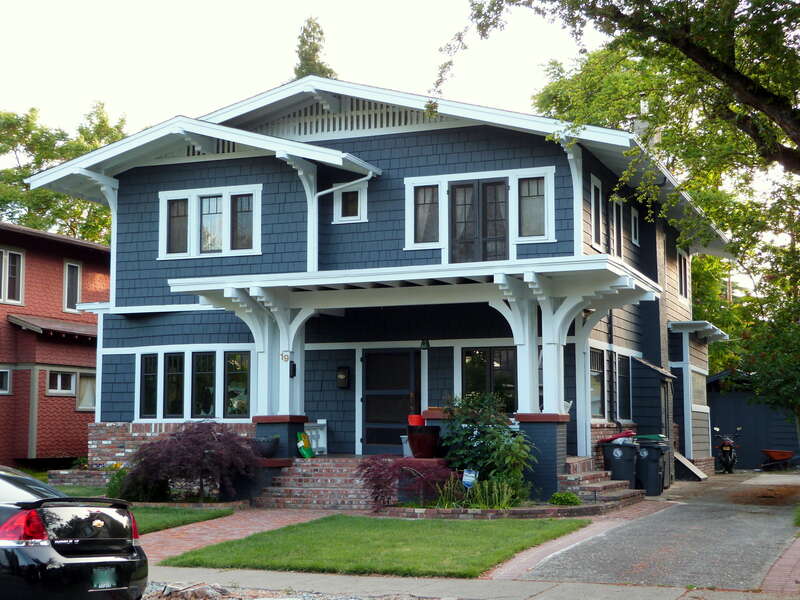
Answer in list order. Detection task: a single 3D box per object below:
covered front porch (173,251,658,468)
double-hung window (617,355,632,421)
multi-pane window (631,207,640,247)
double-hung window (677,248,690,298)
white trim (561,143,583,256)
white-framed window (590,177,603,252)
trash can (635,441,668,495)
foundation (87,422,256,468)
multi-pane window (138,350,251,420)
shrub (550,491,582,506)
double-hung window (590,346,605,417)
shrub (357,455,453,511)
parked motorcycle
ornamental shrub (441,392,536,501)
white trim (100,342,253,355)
[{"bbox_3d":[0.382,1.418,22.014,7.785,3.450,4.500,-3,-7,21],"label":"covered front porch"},{"bbox_3d":[4.598,1.811,25.107,0.100,1.380,1.380,-2,-6,21],"label":"double-hung window"},{"bbox_3d":[5.217,-1.594,27.046,0.100,0.820,0.800,-2,-6,21],"label":"multi-pane window"},{"bbox_3d":[7.868,-0.693,33.842,0.140,1.068,2.144,-3,-7,21],"label":"double-hung window"},{"bbox_3d":[3.121,-1.791,21.972,0.170,1.930,0.770,-2,-6,21],"label":"white trim"},{"bbox_3d":[3.814,-1.634,23.592,0.130,1.389,0.948,-3,-7,21],"label":"white-framed window"},{"bbox_3d":[4.635,3.044,22.425,0.500,1.040,0.600,-2,-6,21],"label":"trash can"},{"bbox_3d":[-4.496,2.905,24.248,3.830,0.920,0.300,-2,-6,21],"label":"foundation"},{"bbox_3d":[-4.073,1.700,24.113,2.790,1.450,0.100,-2,-6,21],"label":"multi-pane window"},{"bbox_3d":[2.682,3.217,19.850,0.500,0.250,0.420,-2,-6,21],"label":"shrub"},{"bbox_3d":[3.720,1.592,22.987,0.130,1.287,1.260,-3,-7,21],"label":"double-hung window"},{"bbox_3d":[0.074,3.010,20.200,1.420,0.880,1.100,-2,-6,21],"label":"shrub"},{"bbox_3d":[8.712,3.990,32.656,0.800,1.200,2.000,-2,-6,17],"label":"parked motorcycle"},{"bbox_3d":[1.413,2.363,19.723,1.420,1.700,1.300,-3,-7,21],"label":"ornamental shrub"},{"bbox_3d":[-4.461,0.967,24.340,3.620,0.135,0.060,-2,-6,21],"label":"white trim"}]

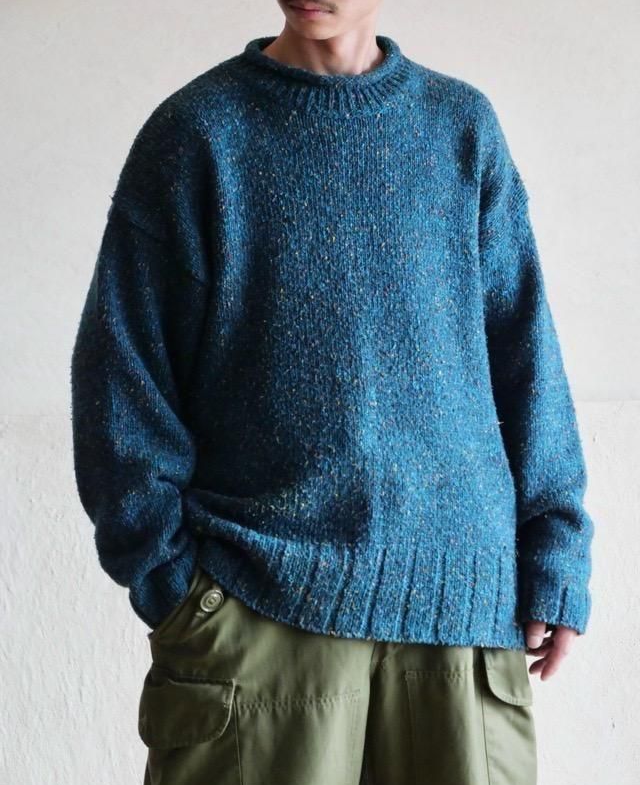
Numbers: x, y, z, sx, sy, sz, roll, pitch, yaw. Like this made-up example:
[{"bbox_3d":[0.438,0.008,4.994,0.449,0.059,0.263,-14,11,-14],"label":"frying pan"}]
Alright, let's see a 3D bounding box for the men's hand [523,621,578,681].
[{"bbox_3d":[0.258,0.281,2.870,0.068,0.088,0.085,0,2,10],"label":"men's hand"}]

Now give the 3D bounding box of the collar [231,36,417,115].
[{"bbox_3d":[0.005,-0.355,2.870,0.205,0.088,0.185,-1,6,-8],"label":"collar"}]

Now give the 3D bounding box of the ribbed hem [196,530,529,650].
[{"bbox_3d":[0.042,0.220,2.870,0.390,0.125,0.260,0,2,-12],"label":"ribbed hem"}]

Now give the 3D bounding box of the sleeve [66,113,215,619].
[{"bbox_3d":[-0.196,-0.032,2.820,0.155,0.585,0.210,0,2,-14],"label":"sleeve"}]

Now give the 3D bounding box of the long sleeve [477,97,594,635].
[{"bbox_3d":[0.244,-0.030,2.900,0.128,0.605,0.180,-4,2,-12],"label":"long sleeve"}]

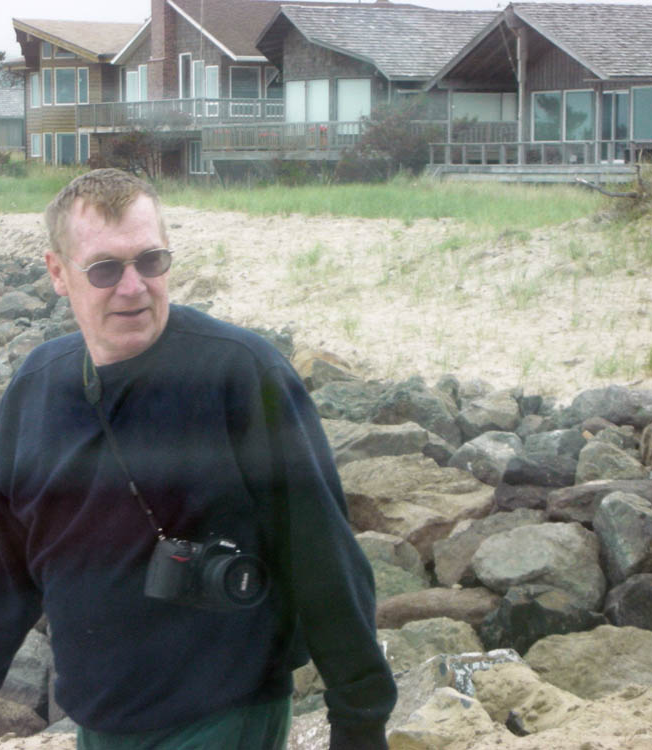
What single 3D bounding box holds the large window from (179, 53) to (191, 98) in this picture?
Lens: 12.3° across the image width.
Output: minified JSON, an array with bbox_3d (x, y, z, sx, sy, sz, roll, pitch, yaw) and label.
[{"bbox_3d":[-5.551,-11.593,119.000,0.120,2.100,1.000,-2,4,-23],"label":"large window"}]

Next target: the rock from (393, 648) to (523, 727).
[{"bbox_3d":[0.477,1.137,11.000,0.480,0.300,0.420,0,4,0],"label":"rock"}]

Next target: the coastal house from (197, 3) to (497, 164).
[{"bbox_3d":[2.600,-9.850,106.400,12.000,5.700,8.800,-3,5,-33],"label":"coastal house"}]

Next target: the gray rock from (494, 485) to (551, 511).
[{"bbox_3d":[0.917,0.582,14.300,0.310,0.180,0.280,0,4,0],"label":"gray rock"}]

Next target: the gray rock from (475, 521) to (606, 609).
[{"bbox_3d":[0.880,0.785,12.500,0.550,0.350,0.450,0,4,0],"label":"gray rock"}]

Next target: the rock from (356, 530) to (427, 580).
[{"bbox_3d":[0.260,0.762,12.600,0.340,0.240,0.320,0,4,0],"label":"rock"}]

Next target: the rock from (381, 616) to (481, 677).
[{"bbox_3d":[0.365,0.956,10.600,0.380,0.240,0.340,0,4,0],"label":"rock"}]

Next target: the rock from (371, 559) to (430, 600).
[{"bbox_3d":[0.296,0.836,12.400,0.280,0.200,0.260,0,4,0],"label":"rock"}]

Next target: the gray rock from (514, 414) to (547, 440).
[{"bbox_3d":[1.126,0.294,16.700,0.190,0.150,0.170,0,5,0],"label":"gray rock"}]

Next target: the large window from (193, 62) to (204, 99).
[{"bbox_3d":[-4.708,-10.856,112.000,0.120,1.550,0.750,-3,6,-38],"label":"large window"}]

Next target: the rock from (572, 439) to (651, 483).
[{"bbox_3d":[1.553,0.487,16.500,0.410,0.260,0.360,0,4,0],"label":"rock"}]

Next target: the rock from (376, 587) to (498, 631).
[{"bbox_3d":[0.408,0.877,11.300,0.460,0.200,0.340,0,4,0],"label":"rock"}]

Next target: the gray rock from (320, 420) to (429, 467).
[{"bbox_3d":[0.222,0.334,14.800,0.550,0.260,0.450,0,4,0],"label":"gray rock"}]

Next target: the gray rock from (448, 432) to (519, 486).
[{"bbox_3d":[0.862,0.462,16.600,0.390,0.290,0.360,0,4,0],"label":"gray rock"}]

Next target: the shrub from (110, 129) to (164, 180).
[{"bbox_3d":[-6.552,-7.636,106.000,2.000,1.850,1.800,0,4,0],"label":"shrub"}]

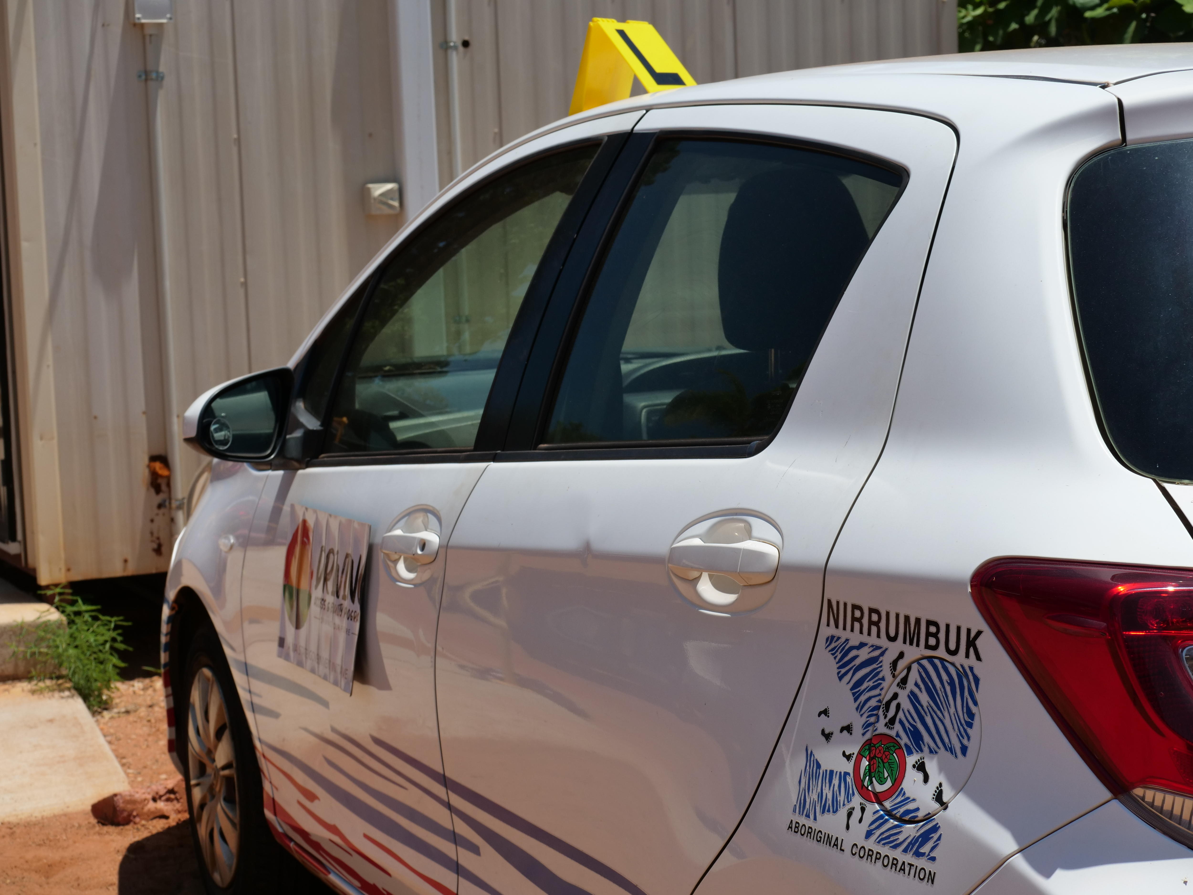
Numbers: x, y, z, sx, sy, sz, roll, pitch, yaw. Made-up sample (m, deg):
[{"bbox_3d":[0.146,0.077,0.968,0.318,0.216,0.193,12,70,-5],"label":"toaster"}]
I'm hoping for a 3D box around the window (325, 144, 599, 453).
[{"bbox_3d":[-0.209,-0.196,3.449,0.035,0.427,0.762,18,-8,-23],"label":"window"}]

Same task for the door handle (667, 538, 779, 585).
[{"bbox_3d":[0.127,0.116,2.446,0.040,0.046,0.213,-4,1,-23],"label":"door handle"}]

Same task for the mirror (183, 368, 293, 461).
[{"bbox_3d":[-0.578,-0.052,3.900,0.175,0.153,0.100,-5,6,-31],"label":"mirror"}]

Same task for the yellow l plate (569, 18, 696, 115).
[{"bbox_3d":[0.050,-0.547,3.500,0.140,0.142,0.148,-11,0,30],"label":"yellow l plate"}]

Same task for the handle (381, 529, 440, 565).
[{"bbox_3d":[-0.260,0.139,3.349,0.040,0.046,0.213,-4,1,-23],"label":"handle"}]

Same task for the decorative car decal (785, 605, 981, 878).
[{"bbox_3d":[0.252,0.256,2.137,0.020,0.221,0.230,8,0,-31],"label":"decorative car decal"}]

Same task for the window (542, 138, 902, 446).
[{"bbox_3d":[0.129,-0.183,2.630,0.035,0.385,0.695,18,-7,-23],"label":"window"}]

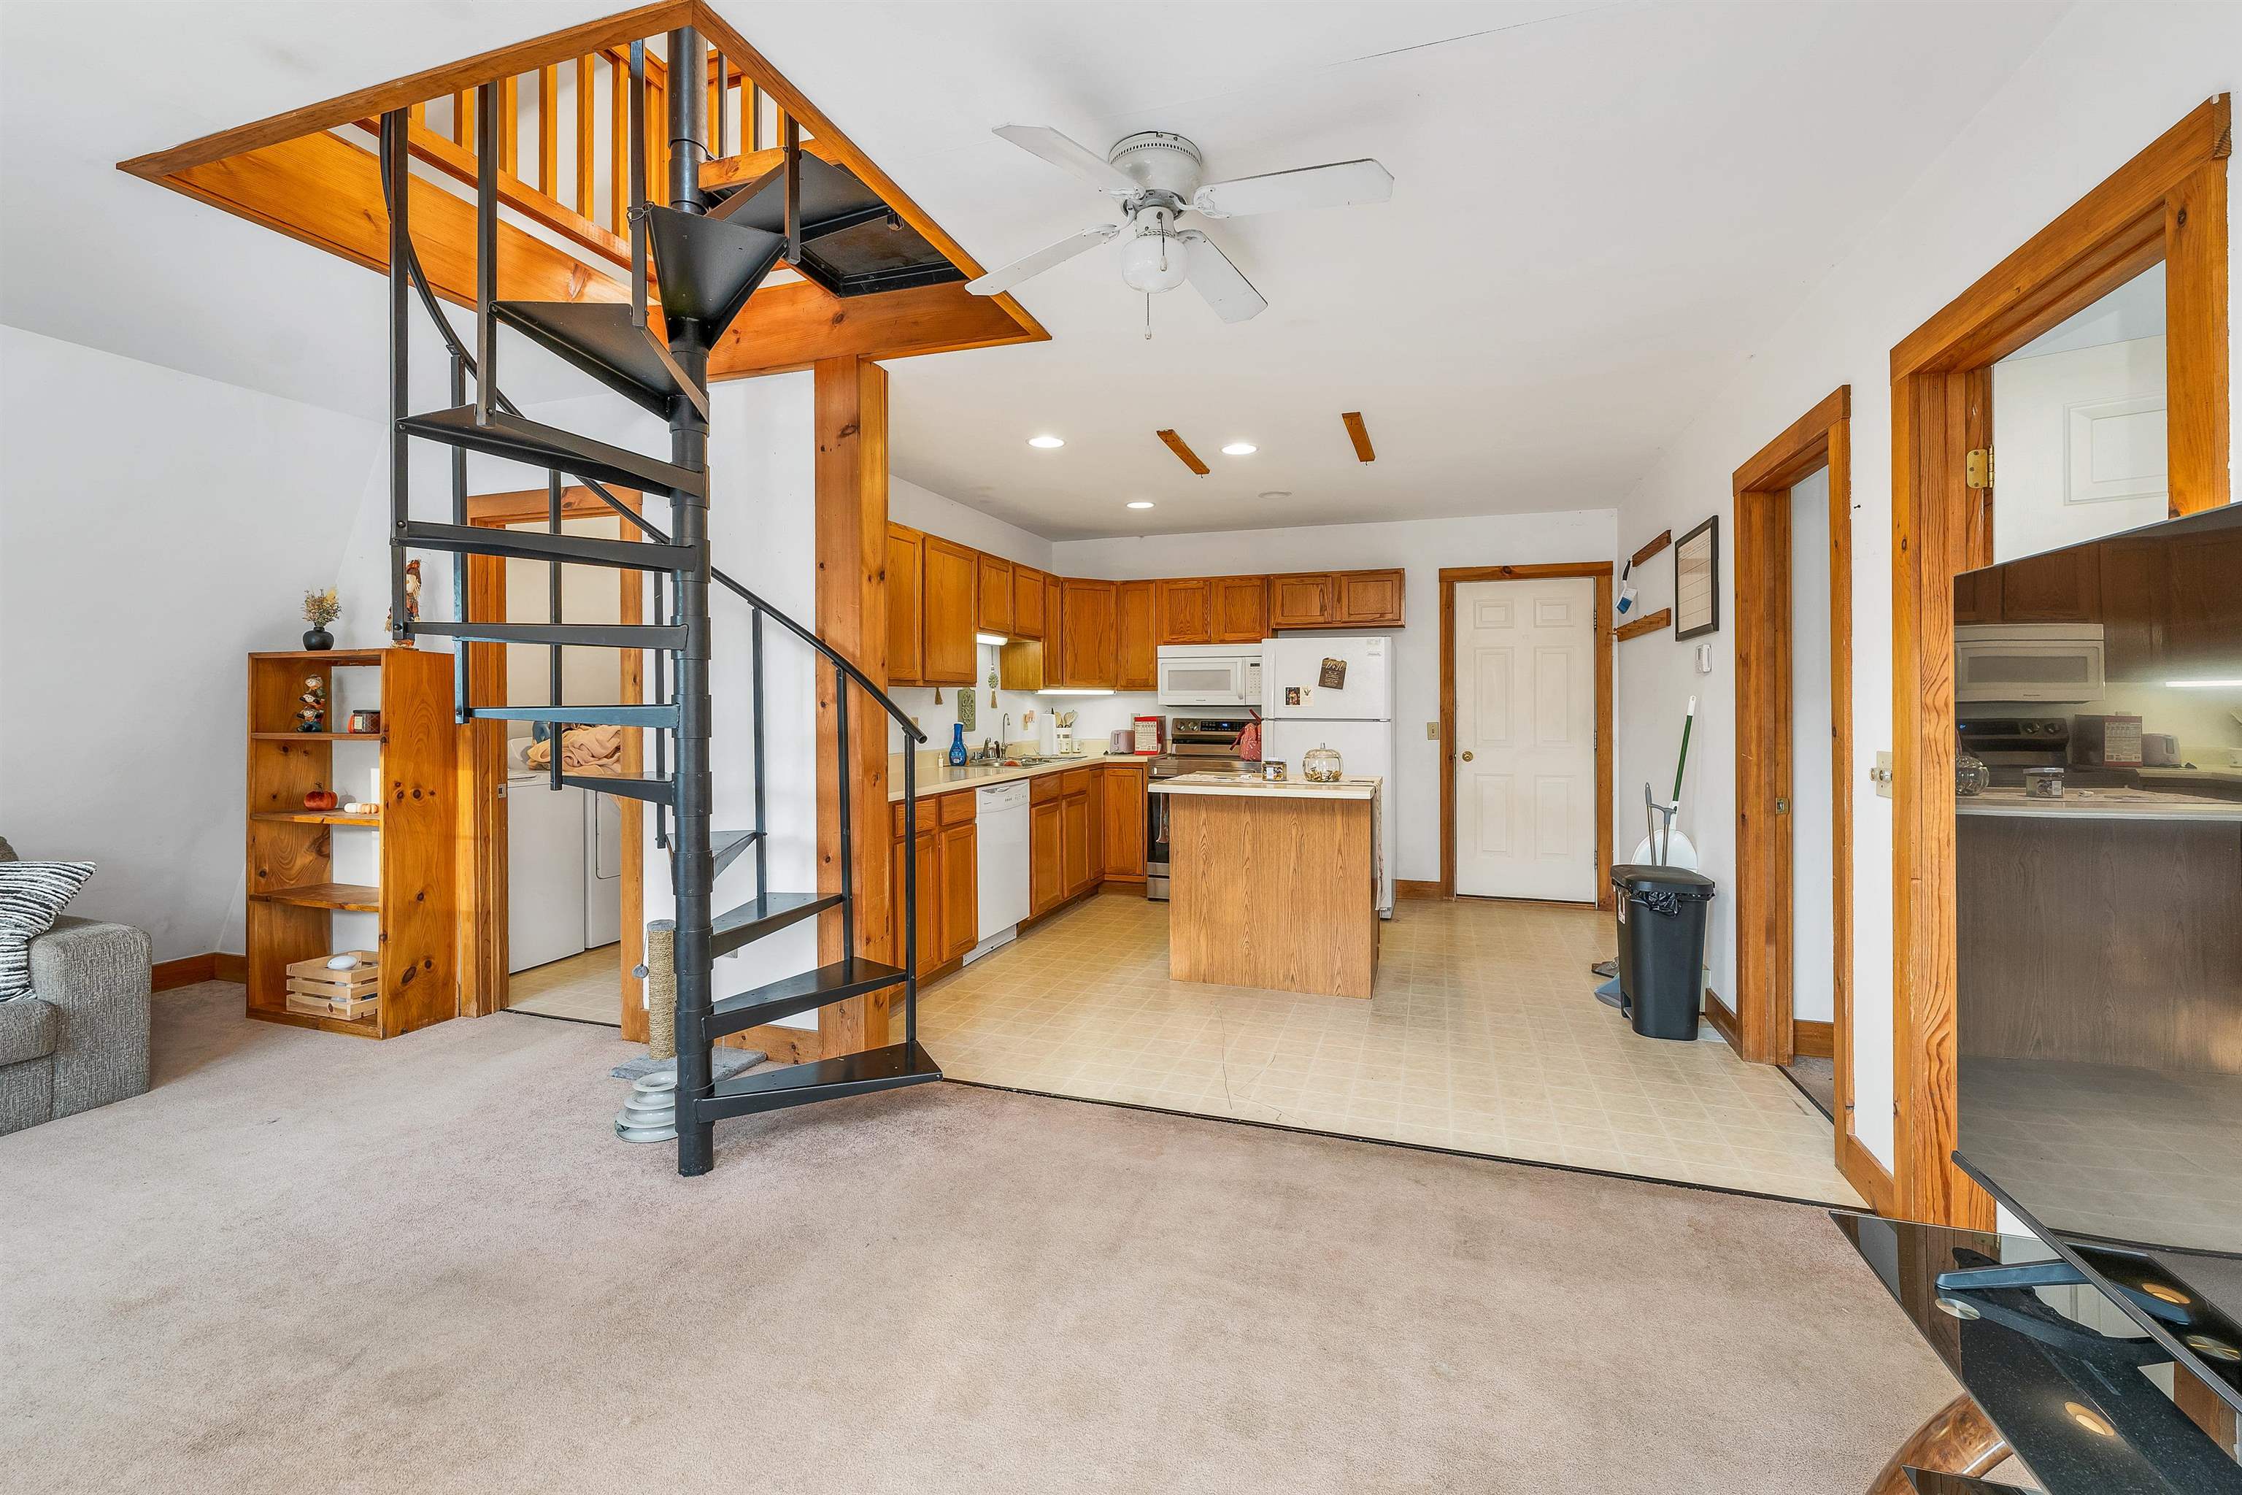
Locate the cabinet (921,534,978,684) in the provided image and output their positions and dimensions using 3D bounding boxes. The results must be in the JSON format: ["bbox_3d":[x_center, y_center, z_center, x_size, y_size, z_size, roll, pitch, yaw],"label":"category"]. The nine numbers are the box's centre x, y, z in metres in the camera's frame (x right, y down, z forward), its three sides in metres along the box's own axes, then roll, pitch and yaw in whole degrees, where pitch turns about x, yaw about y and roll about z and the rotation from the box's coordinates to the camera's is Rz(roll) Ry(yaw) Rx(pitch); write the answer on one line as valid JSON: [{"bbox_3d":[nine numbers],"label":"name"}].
[{"bbox_3d":[-1.047,-0.700,4.977,0.330,0.752,0.585,1,2,19],"label":"cabinet"}]

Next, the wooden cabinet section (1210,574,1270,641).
[{"bbox_3d":[0.850,-0.936,6.427,0.393,0.456,0.325,1,2,19],"label":"wooden cabinet section"}]

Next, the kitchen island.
[{"bbox_3d":[0.719,0.620,4.510,1.008,0.900,0.720,1,2,19],"label":"kitchen island"}]

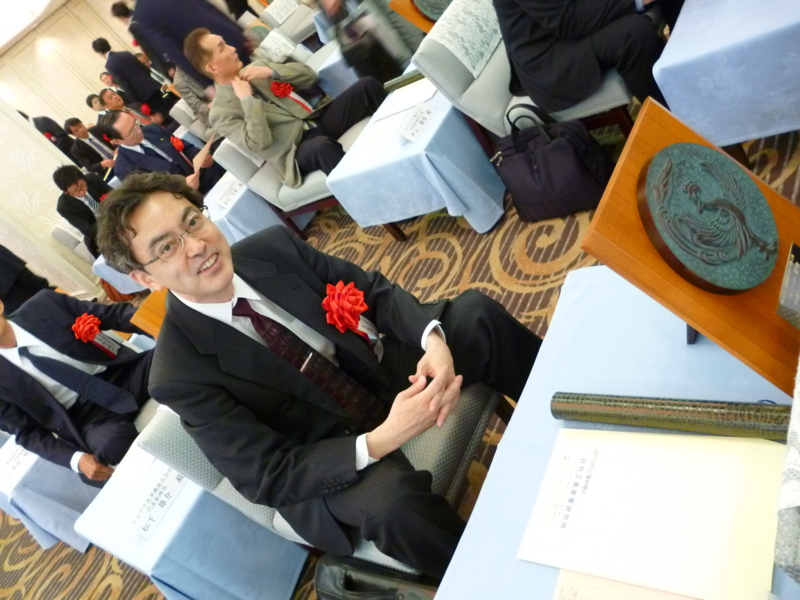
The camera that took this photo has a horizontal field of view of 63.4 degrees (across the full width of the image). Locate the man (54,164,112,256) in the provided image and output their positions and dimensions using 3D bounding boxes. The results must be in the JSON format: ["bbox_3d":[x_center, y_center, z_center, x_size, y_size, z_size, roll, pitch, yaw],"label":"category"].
[{"bbox_3d":[-2.106,-0.581,4.805,0.720,1.020,0.530,2,51,51],"label":"man"}]

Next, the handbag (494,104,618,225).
[{"bbox_3d":[0.511,-0.479,2.189,0.380,0.360,0.200,-5,46,47],"label":"handbag"}]

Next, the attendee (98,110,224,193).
[{"bbox_3d":[-1.286,-0.689,3.852,0.740,1.120,0.520,-2,49,49],"label":"attendee"}]

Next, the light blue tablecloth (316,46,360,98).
[{"bbox_3d":[-0.099,-1.782,4.539,0.589,0.386,0.880,-5,46,47],"label":"light blue tablecloth"}]

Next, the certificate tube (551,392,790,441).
[{"bbox_3d":[0.400,0.169,0.943,0.400,0.047,0.047,-5,46,47],"label":"certificate tube"}]

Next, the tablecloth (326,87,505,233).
[{"bbox_3d":[0.200,-0.715,2.796,0.602,0.403,0.888,-5,46,47],"label":"tablecloth"}]

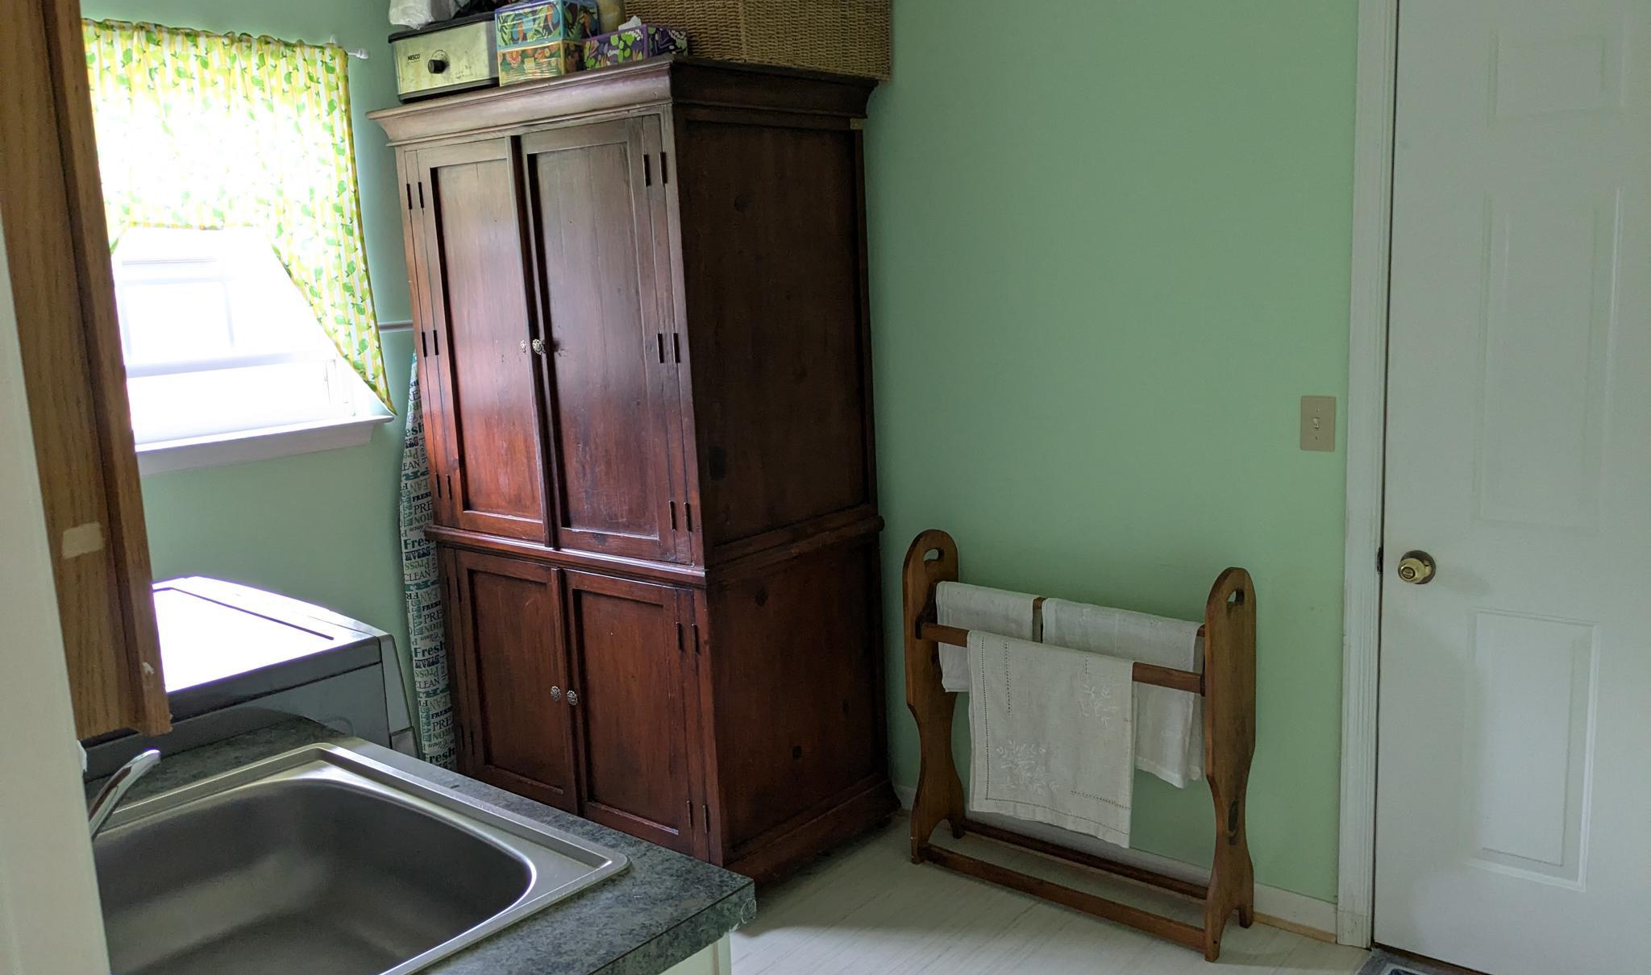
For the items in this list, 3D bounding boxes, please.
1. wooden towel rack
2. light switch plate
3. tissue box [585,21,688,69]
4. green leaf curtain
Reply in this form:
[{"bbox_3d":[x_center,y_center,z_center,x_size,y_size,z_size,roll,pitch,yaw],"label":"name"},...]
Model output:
[{"bbox_3d":[0.583,0.564,3.066,0.826,0.863,0.195,6,13,41],"label":"wooden towel rack"},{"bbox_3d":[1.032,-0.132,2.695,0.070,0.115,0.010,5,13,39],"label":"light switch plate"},{"bbox_3d":[-0.434,-0.984,2.923,0.212,0.092,0.112,5,13,39],"label":"tissue box"},{"bbox_3d":[-1.519,-0.594,3.111,0.070,0.960,0.930,5,13,39],"label":"green leaf curtain"}]

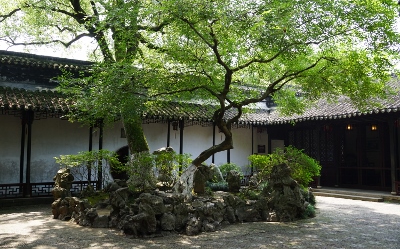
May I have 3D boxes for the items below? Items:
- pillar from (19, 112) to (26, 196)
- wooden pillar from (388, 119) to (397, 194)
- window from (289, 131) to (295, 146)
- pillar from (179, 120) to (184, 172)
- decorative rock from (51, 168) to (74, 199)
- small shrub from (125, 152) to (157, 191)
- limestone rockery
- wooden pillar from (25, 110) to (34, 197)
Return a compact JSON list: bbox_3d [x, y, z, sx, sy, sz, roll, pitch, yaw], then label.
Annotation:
[{"bbox_3d":[-6.913,1.082,15.593,0.170,3.197,0.170,3,-6,-34],"label":"pillar"},{"bbox_3d":[7.715,1.253,15.985,0.190,2.999,0.190,3,-6,-34],"label":"wooden pillar"},{"bbox_3d":[5.218,1.098,22.819,0.080,1.453,0.458,3,-6,-34],"label":"window"},{"bbox_3d":[-0.817,1.324,18.127,0.170,3.160,0.170,3,-6,-34],"label":"pillar"},{"bbox_3d":[-3.899,1.673,11.345,0.553,0.900,0.515,3,-6,-34],"label":"decorative rock"},{"bbox_3d":[-1.505,1.210,10.296,0.706,1.020,0.686,3,-6,-34],"label":"small shrub"},{"bbox_3d":[-0.362,2.058,11.485,6.400,1.220,4.200,3,-6,-34],"label":"limestone rockery"},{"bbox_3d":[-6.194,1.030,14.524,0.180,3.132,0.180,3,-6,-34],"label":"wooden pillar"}]

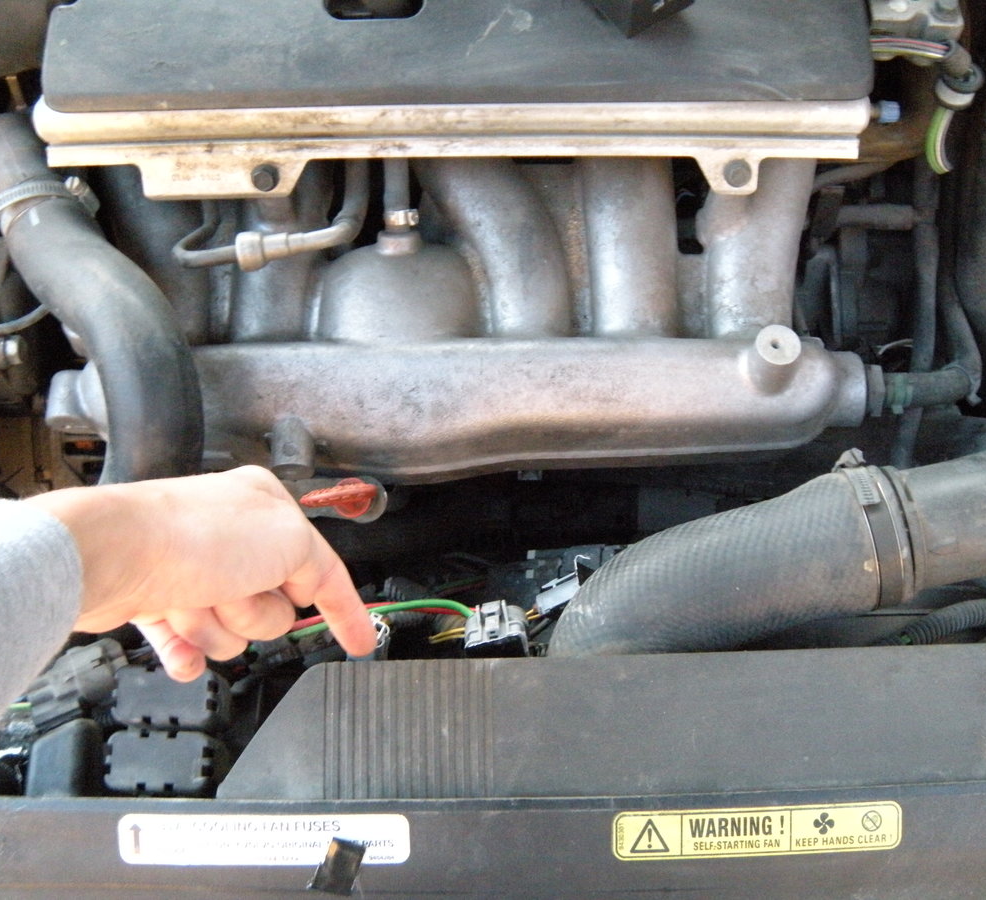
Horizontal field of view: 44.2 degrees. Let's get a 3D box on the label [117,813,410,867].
[{"bbox_3d":[-0.105,0.180,0.560,0.134,0.001,0.024,0,70,0],"label":"label"}]

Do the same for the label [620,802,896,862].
[{"bbox_3d":[0.122,0.176,0.560,0.131,0.001,0.021,-3,70,-1],"label":"label"}]

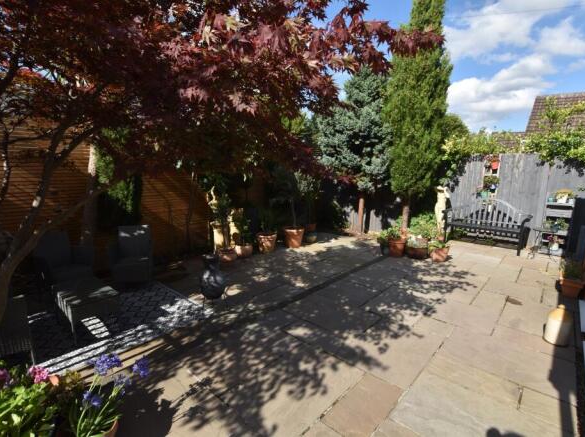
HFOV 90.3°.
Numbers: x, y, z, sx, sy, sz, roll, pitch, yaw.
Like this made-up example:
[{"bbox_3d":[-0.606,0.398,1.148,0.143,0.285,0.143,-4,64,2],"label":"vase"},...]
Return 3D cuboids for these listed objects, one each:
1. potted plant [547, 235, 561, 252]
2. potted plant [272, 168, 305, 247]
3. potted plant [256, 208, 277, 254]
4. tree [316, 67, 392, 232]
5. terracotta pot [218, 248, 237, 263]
[{"bbox_3d":[5.104,0.466,5.671,0.202,0.310,0.202,7,10,42],"label":"potted plant"},{"bbox_3d":[-0.109,-0.241,6.355,0.720,1.740,0.680,0,8,0],"label":"potted plant"},{"bbox_3d":[-0.473,0.227,5.306,0.398,0.798,0.400,0,8,0],"label":"potted plant"},{"bbox_3d":[1.424,-1.540,6.969,1.780,3.850,1.750,0,8,0],"label":"tree"},{"bbox_3d":[-1.067,0.618,4.808,0.312,0.180,0.312,0,8,0],"label":"terracotta pot"}]

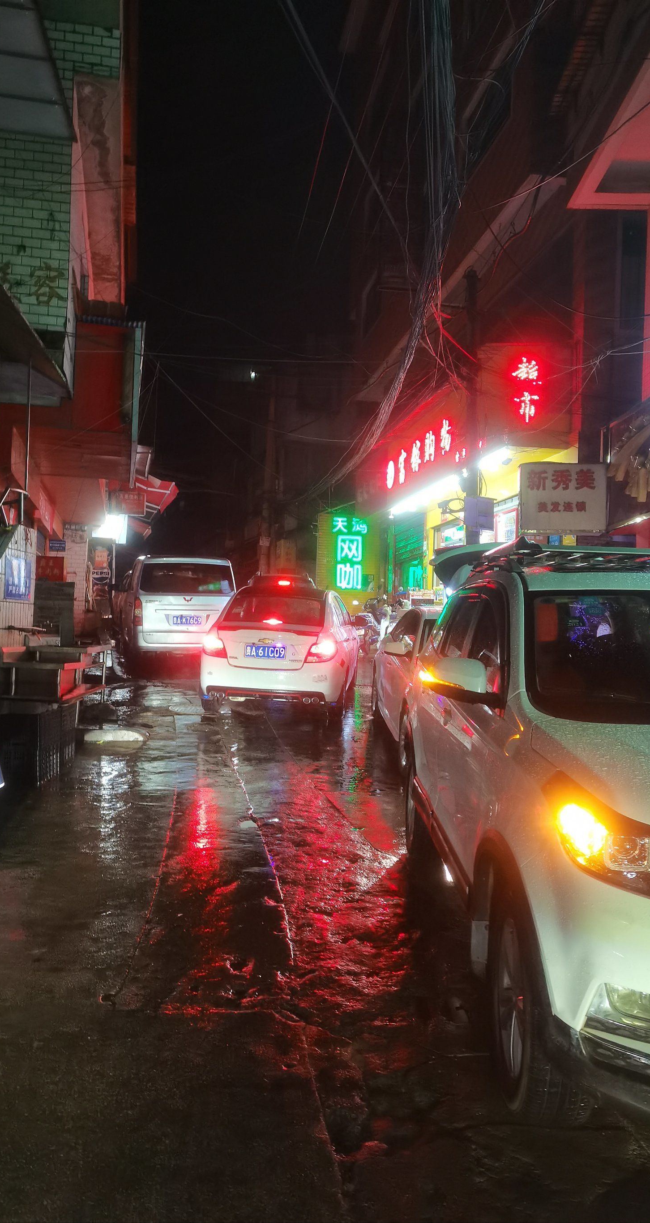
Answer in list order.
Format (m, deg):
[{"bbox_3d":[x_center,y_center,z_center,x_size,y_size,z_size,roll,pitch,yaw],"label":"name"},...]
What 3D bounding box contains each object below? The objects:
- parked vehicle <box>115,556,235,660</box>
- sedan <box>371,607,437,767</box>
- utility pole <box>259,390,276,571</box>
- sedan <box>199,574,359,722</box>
[{"bbox_3d":[-2.640,-0.020,15.800,1.660,1.790,4.150,1,2,-16],"label":"parked vehicle"},{"bbox_3d":[1.520,0.610,9.400,1.770,1.440,4.500,2,2,-2],"label":"sedan"},{"bbox_3d":[-1.520,-2.670,24.000,0.280,6.500,0.280,3,0,0],"label":"utility pole"},{"bbox_3d":[-0.410,0.400,12.120,1.700,1.480,4.280,2,2,7],"label":"sedan"}]

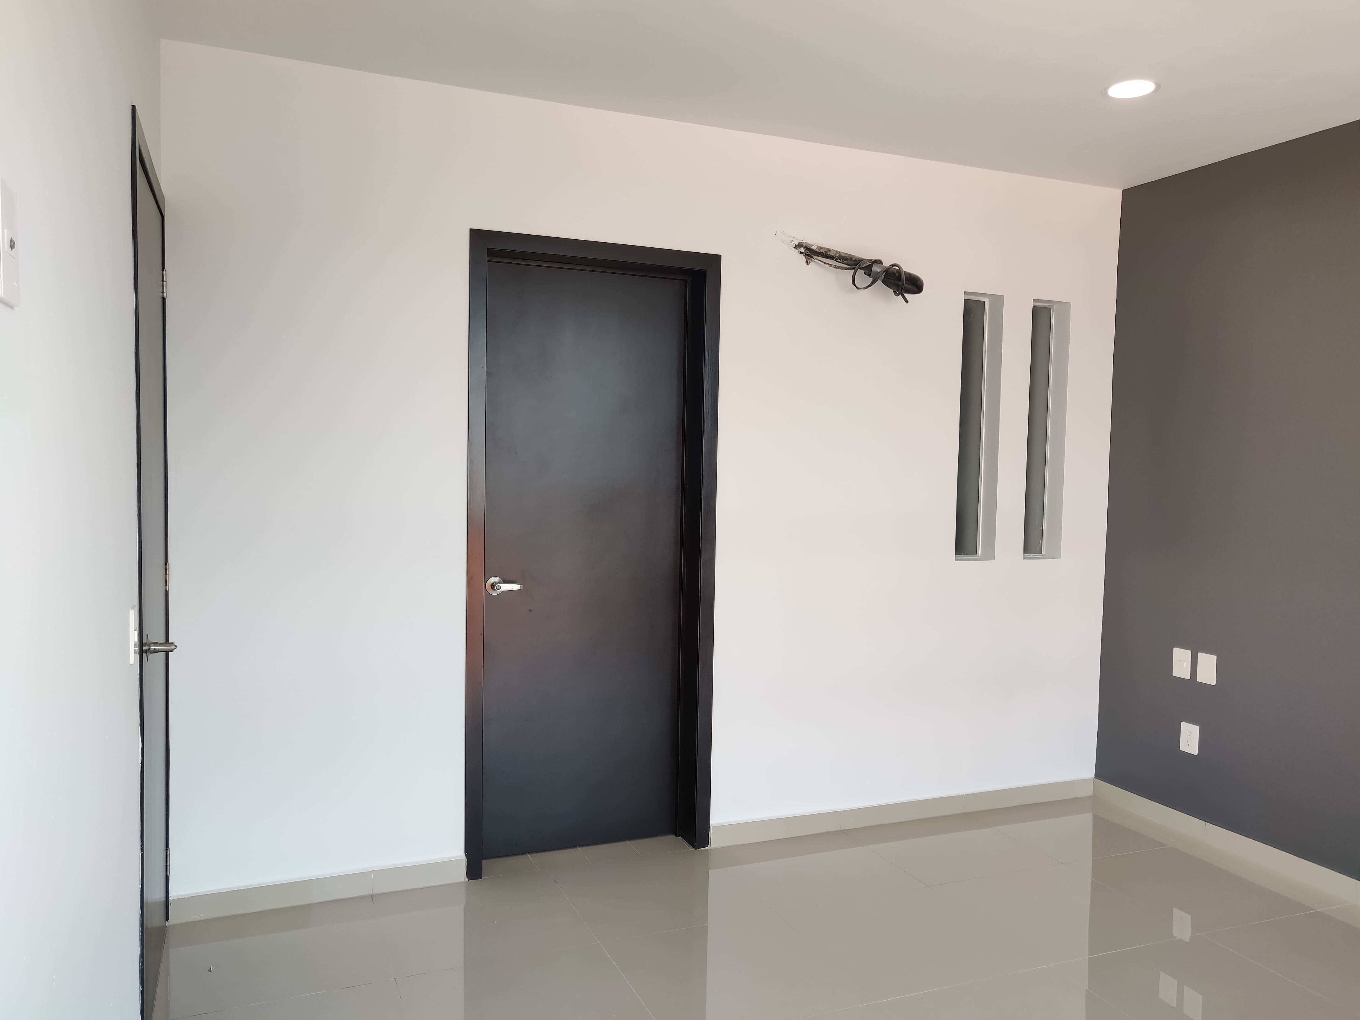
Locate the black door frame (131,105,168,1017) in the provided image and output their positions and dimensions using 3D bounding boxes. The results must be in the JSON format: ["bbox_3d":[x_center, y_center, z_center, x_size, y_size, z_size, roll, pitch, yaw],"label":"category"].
[{"bbox_3d":[-1.419,0.226,2.614,0.040,2.143,0.714,0,3,-23],"label":"black door frame"}]

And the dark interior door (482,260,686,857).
[{"bbox_3d":[-0.351,0.193,3.670,0.777,2.146,0.040,0,3,-23],"label":"dark interior door"}]

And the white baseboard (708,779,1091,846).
[{"bbox_3d":[0.999,1.252,4.104,1.910,0.081,0.015,0,3,-23],"label":"white baseboard"}]

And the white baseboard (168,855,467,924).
[{"bbox_3d":[-1.155,1.235,3.200,0.905,0.079,0.015,0,3,-23],"label":"white baseboard"}]

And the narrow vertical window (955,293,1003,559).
[{"bbox_3d":[1.239,-0.345,4.175,0.208,1.116,0.110,0,3,-23],"label":"narrow vertical window"}]

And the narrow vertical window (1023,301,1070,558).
[{"bbox_3d":[1.575,-0.345,4.316,0.212,1.117,0.110,0,3,-23],"label":"narrow vertical window"}]

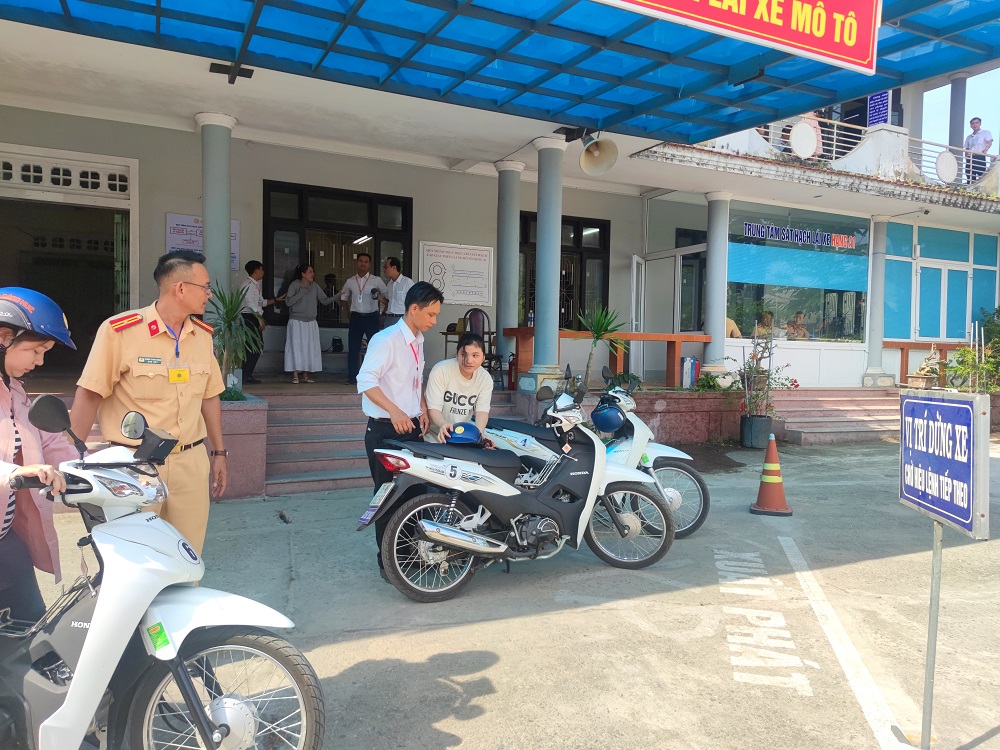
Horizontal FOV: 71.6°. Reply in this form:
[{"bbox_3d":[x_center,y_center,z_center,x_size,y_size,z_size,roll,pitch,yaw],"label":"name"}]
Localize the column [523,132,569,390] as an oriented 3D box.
[{"bbox_3d":[0.553,-1.299,8.249,0.440,3.000,0.440,1,2,0],"label":"column"}]

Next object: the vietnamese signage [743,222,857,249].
[{"bbox_3d":[4.938,-2.249,11.308,2.581,0.250,0.020,0,2,-25],"label":"vietnamese signage"}]

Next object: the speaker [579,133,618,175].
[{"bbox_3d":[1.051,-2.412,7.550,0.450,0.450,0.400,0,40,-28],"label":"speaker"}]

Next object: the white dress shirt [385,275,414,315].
[{"bbox_3d":[-1.299,-1.051,9.050,0.320,0.550,0.420,0,2,-38],"label":"white dress shirt"}]

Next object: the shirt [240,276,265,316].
[{"bbox_3d":[-3.284,-1.042,9.200,0.300,0.550,0.420,2,2,28],"label":"shirt"}]

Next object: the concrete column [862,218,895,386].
[{"bbox_3d":[6.542,-1.293,12.100,0.480,3.003,0.480,0,2,-25],"label":"concrete column"}]

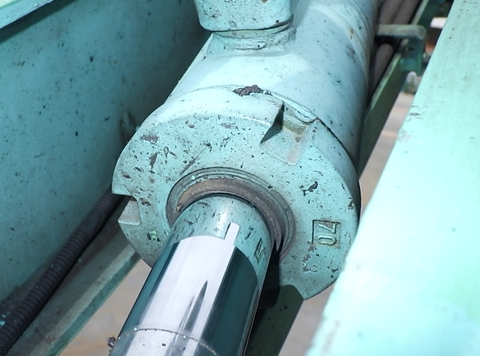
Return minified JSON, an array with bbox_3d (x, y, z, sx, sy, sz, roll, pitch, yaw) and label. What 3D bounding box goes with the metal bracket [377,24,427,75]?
[{"bbox_3d":[0.197,-0.165,0.740,0.070,0.054,0.031,9,40,15],"label":"metal bracket"}]

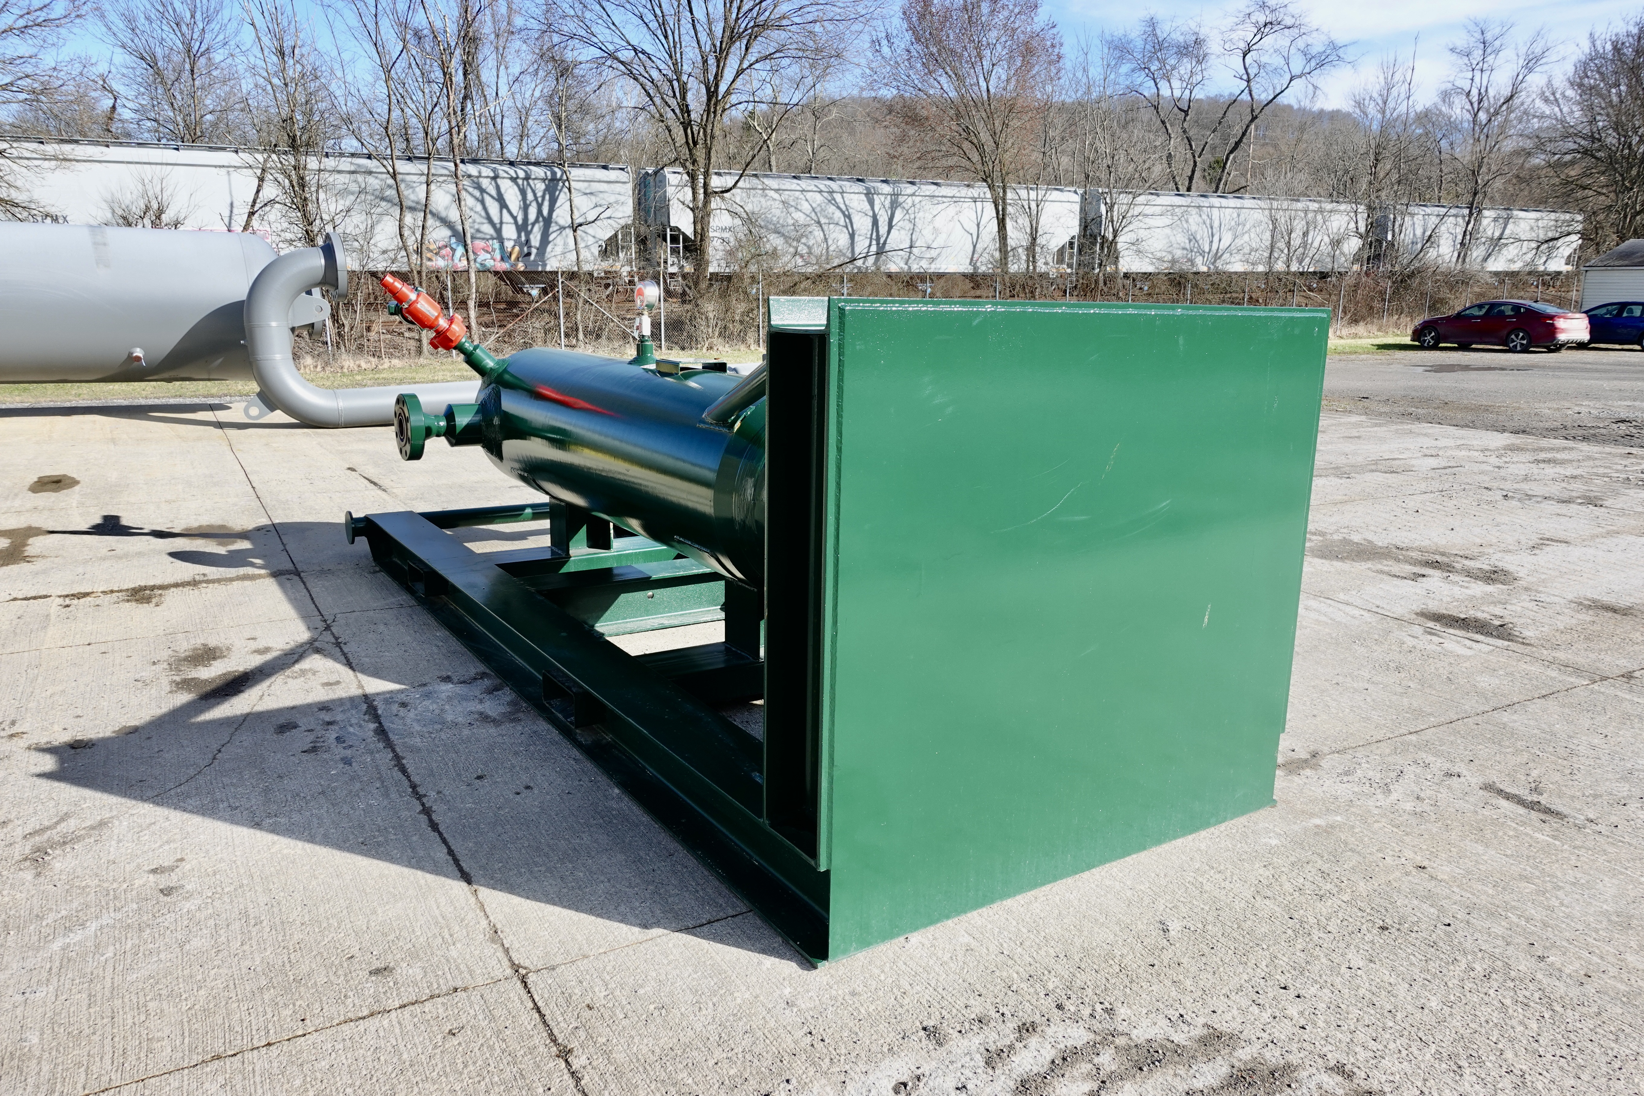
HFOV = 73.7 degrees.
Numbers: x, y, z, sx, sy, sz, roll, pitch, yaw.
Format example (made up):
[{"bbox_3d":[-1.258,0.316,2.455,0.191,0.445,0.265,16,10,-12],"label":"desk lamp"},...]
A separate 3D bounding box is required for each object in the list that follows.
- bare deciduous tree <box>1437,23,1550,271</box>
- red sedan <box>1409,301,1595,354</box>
[{"bbox_3d":[32.137,-18.324,53.113,5.200,13.550,5.200,8,14,29],"label":"bare deciduous tree"},{"bbox_3d":[20.480,-6.730,33.310,1.850,1.450,4.880,-5,13,-26],"label":"red sedan"}]

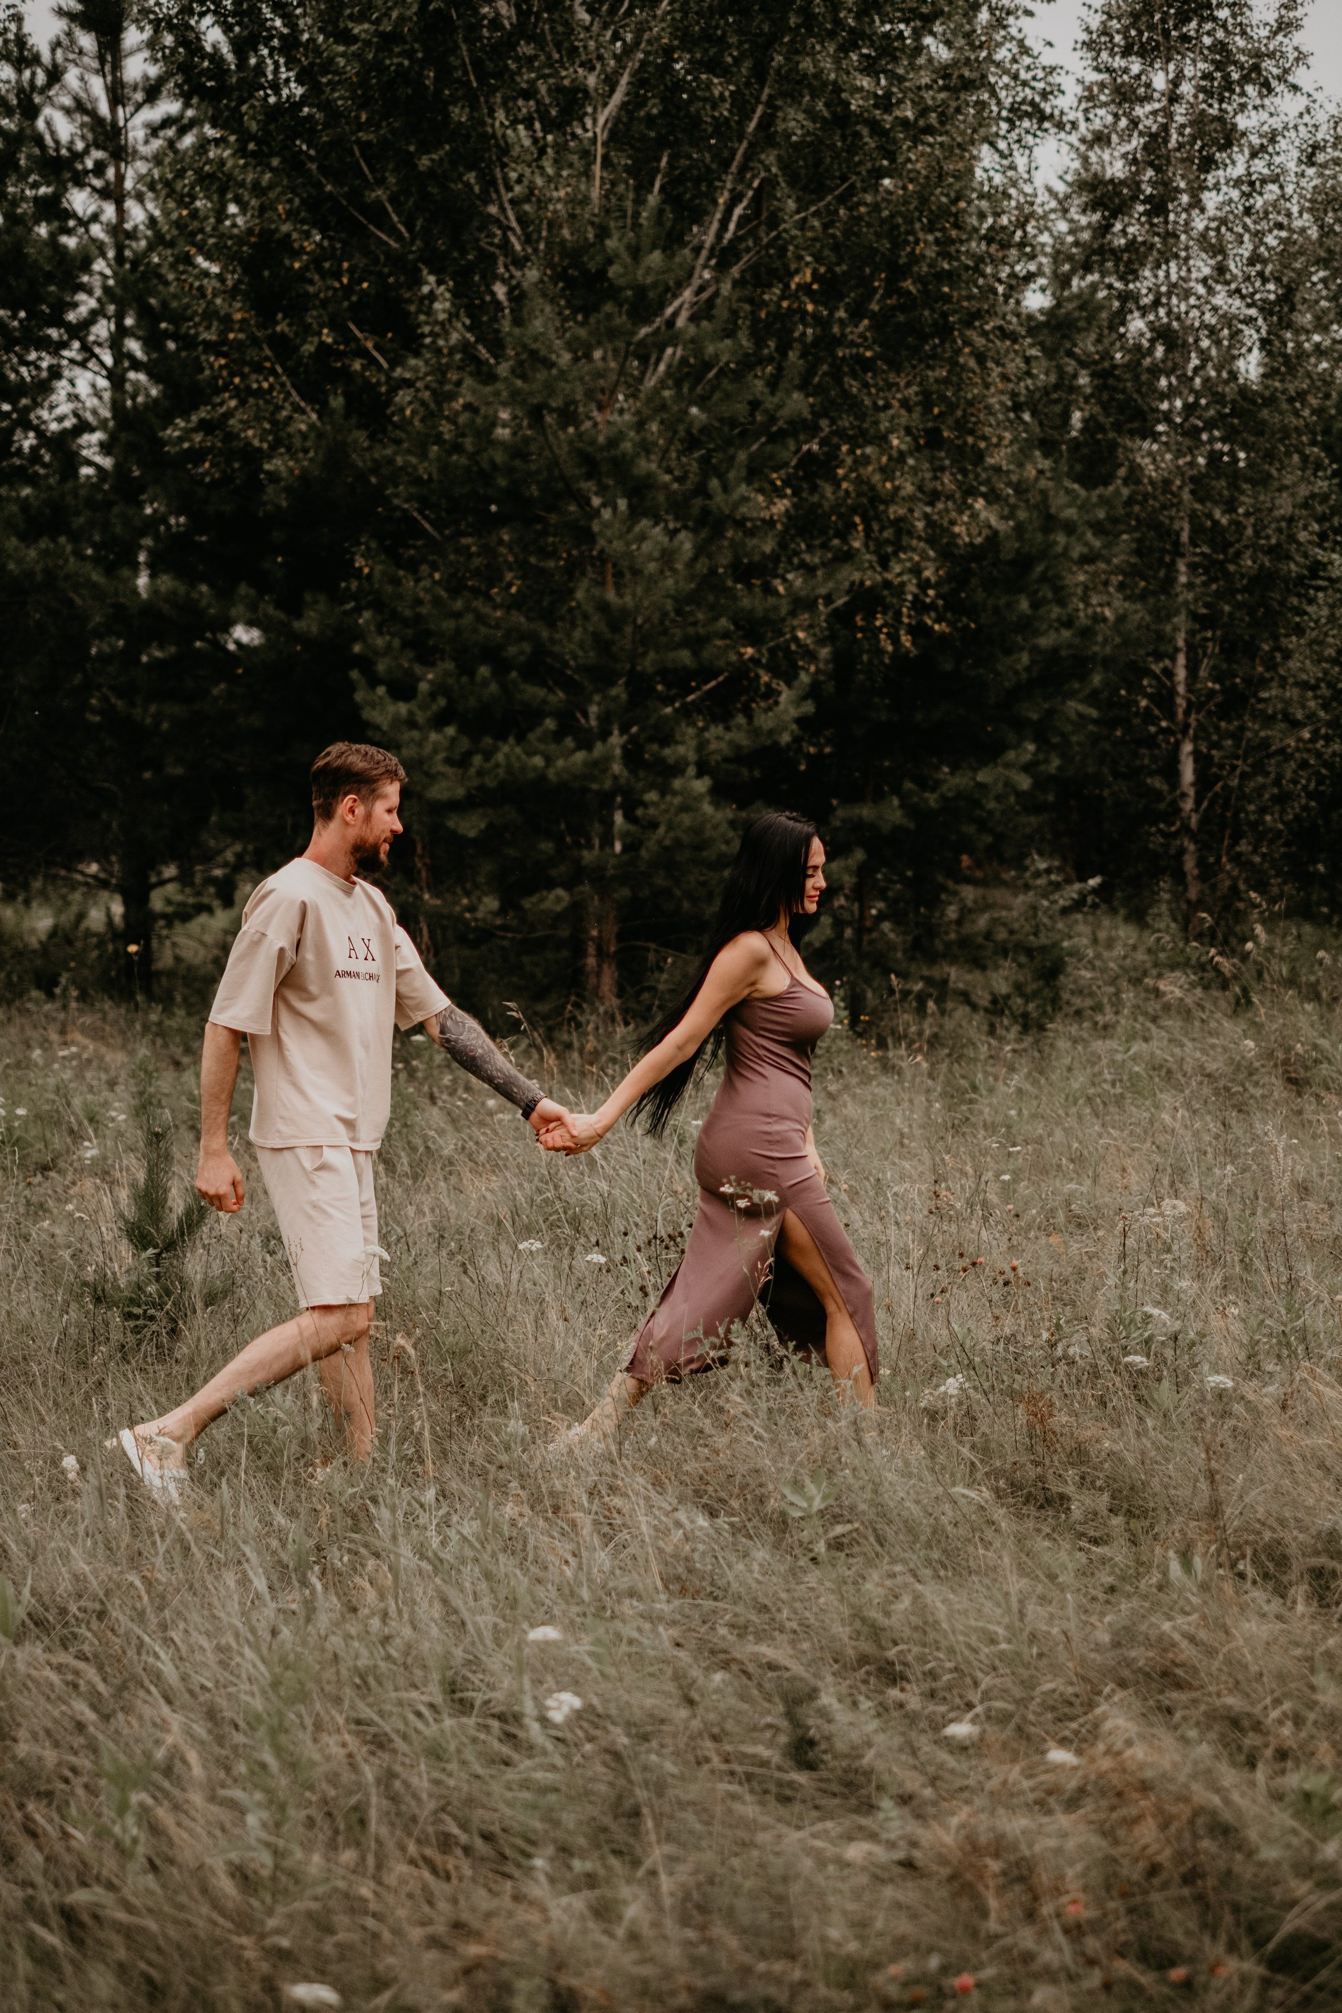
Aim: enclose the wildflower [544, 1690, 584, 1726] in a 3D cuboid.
[{"bbox_3d":[-0.160,1.041,4.400,0.057,0.040,0.055,0,3,0],"label":"wildflower"}]

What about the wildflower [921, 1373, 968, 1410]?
[{"bbox_3d":[0.610,0.858,6.600,0.100,0.068,0.085,0,3,0],"label":"wildflower"}]

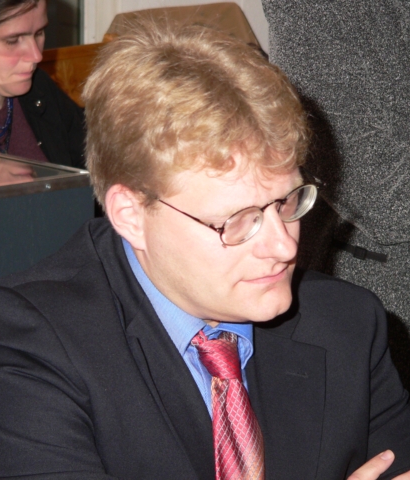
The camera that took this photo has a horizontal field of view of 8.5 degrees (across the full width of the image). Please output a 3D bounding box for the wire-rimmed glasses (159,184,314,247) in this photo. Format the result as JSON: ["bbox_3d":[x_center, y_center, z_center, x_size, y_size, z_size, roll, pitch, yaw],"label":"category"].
[{"bbox_3d":[0.015,-0.045,2.413,0.140,0.043,0.132,-23,41,-38],"label":"wire-rimmed glasses"}]

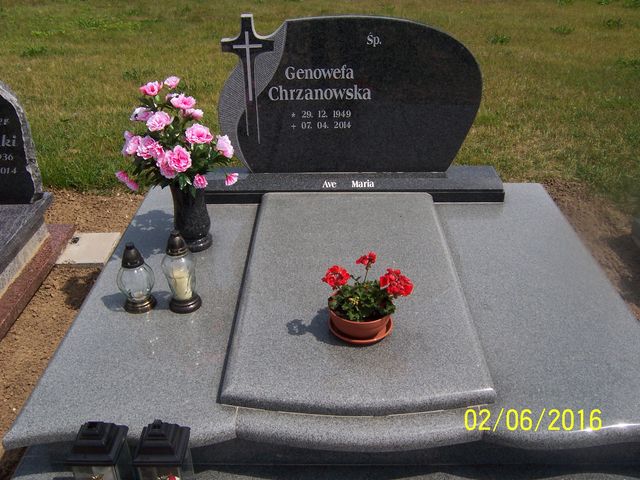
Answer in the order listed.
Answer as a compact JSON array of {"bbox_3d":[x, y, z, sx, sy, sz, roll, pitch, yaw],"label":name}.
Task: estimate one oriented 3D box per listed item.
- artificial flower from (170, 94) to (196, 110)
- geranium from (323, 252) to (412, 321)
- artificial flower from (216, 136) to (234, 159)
[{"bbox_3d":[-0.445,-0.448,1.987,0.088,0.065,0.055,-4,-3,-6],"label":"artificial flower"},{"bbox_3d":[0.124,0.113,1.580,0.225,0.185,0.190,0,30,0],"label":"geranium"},{"bbox_3d":[-0.328,-0.324,2.115,0.055,0.080,0.080,-5,24,36],"label":"artificial flower"}]

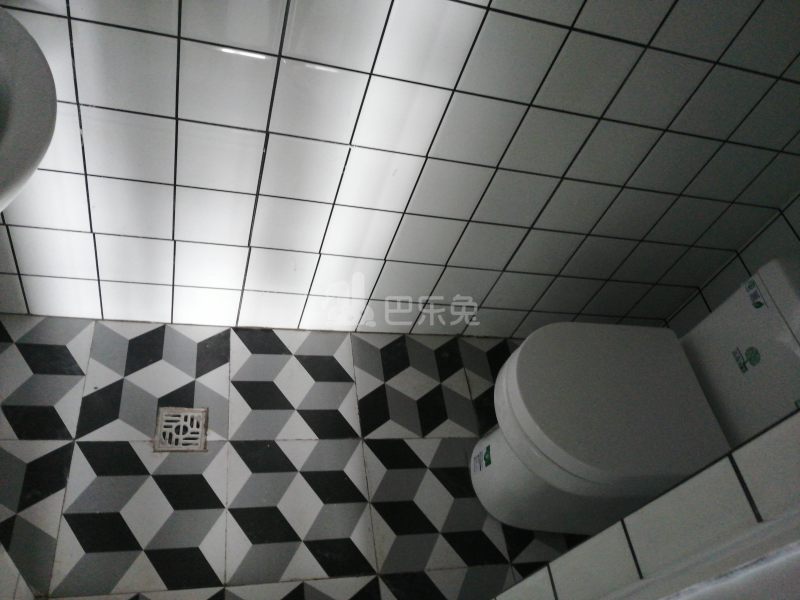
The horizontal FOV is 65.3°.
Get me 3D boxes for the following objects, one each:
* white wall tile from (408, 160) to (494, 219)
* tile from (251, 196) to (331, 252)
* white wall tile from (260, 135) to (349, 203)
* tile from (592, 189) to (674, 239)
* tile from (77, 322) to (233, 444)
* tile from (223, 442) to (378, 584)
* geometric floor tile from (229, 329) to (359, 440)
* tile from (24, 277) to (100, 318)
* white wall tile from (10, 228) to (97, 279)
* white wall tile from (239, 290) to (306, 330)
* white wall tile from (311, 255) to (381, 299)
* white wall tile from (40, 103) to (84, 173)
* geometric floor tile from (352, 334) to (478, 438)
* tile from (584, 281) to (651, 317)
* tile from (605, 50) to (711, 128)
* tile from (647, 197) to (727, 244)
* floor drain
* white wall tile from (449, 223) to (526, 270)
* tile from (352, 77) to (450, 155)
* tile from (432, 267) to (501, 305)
[{"bbox_3d":[0.101,-0.226,1.276,0.147,0.146,0.010,4,51,-18],"label":"white wall tile"},{"bbox_3d":[-0.228,-0.156,1.296,0.147,0.146,0.010,4,51,-18],"label":"tile"},{"bbox_3d":[-0.183,-0.245,1.176,0.147,0.147,0.010,4,51,-18],"label":"white wall tile"},{"bbox_3d":[0.528,-0.196,1.418,0.147,0.146,0.010,4,51,-18],"label":"tile"},{"bbox_3d":[-0.536,0.178,1.400,0.299,0.010,0.299,4,51,-18],"label":"tile"},{"bbox_3d":[-0.208,0.433,1.315,0.300,0.010,0.296,4,51,-18],"label":"tile"},{"bbox_3d":[-0.249,0.196,1.485,0.298,0.010,0.297,4,51,-18],"label":"geometric floor tile"},{"bbox_3d":[-0.734,-0.008,1.362,0.147,0.136,0.010,4,51,-18],"label":"tile"},{"bbox_3d":[-0.692,-0.095,1.255,0.147,0.147,0.010,4,51,-18],"label":"white wall tile"},{"bbox_3d":[-0.311,0.023,1.515,0.147,0.140,0.010,4,51,-18],"label":"white wall tile"},{"bbox_3d":[-0.126,-0.054,1.452,0.149,0.149,0.010,4,51,-18],"label":"white wall tile"},{"bbox_3d":[-0.612,-0.278,1.042,0.147,0.146,0.010,4,51,-18],"label":"white wall tile"},{"bbox_3d":[0.035,0.216,1.587,0.300,0.010,0.301,4,51,-18],"label":"geometric floor tile"},{"bbox_3d":[0.587,-0.004,1.692,0.147,0.144,0.010,4,51,-18],"label":"tile"},{"bbox_3d":[0.472,-0.387,1.150,0.147,0.146,0.010,4,51,-18],"label":"tile"},{"bbox_3d":[0.671,-0.186,1.470,0.147,0.146,0.010,4,51,-18],"label":"tile"},{"bbox_3d":[-0.463,0.278,1.331,0.102,0.012,0.103,4,51,-18],"label":"floor drain"},{"bbox_3d":[0.200,-0.125,1.429,0.147,0.147,0.010,4,51,-18],"label":"white wall tile"},{"bbox_3d":[0.002,-0.327,1.119,0.147,0.146,0.010,4,51,-18],"label":"tile"},{"bbox_3d":[0.159,-0.034,1.546,0.149,0.149,0.010,4,51,-18],"label":"tile"}]

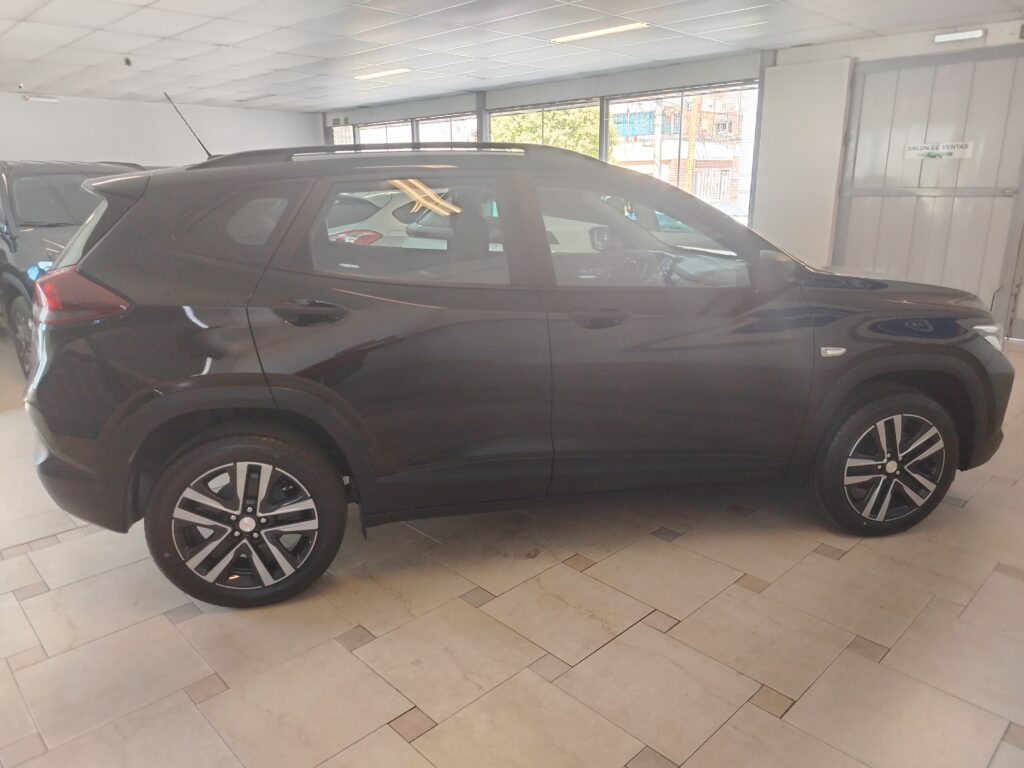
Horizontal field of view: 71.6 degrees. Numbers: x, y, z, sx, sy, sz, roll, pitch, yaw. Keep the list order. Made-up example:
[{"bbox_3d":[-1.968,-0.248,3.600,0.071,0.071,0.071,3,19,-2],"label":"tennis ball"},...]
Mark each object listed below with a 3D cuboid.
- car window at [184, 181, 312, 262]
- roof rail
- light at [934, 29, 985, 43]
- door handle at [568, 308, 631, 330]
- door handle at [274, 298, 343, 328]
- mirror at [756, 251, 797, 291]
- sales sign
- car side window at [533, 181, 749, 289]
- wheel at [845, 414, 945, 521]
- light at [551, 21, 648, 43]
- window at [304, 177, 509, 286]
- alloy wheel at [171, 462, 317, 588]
[{"bbox_3d":[-0.886,-0.536,2.360,0.380,0.280,0.050,-2,-6,-5],"label":"car window"},{"bbox_3d":[-0.416,-0.809,2.513,1.400,0.095,0.055,-3,16,-11],"label":"roof rail"},{"bbox_3d":[4.319,-3.354,6.858,0.415,0.065,0.060,14,21,43],"label":"light"},{"bbox_3d":[0.313,-0.229,2.522,0.235,0.072,0.050,-3,16,-11],"label":"door handle"},{"bbox_3d":[-0.655,-0.230,2.316,0.230,0.083,0.050,-3,16,-11],"label":"door handle"},{"bbox_3d":[0.941,-0.401,2.531,0.110,0.155,0.170,-3,16,-11],"label":"mirror"},{"bbox_3d":[4.311,-2.355,7.186,0.620,0.150,0.012,14,21,43],"label":"sales sign"},{"bbox_3d":[0.495,-0.546,2.629,0.810,0.395,0.050,-3,-5,-11],"label":"car side window"},{"bbox_3d":[1.583,0.336,3.032,0.475,0.475,0.165,-3,16,-11],"label":"wheel"},{"bbox_3d":[0.857,-3.461,6.995,1.180,0.060,0.160,14,21,43],"label":"light"},{"bbox_3d":[-0.352,-0.524,2.461,0.680,0.390,0.050,-3,-5,-11],"label":"window"},{"bbox_3d":[-0.934,0.478,2.536,0.475,0.475,0.165,-3,16,-11],"label":"alloy wheel"}]

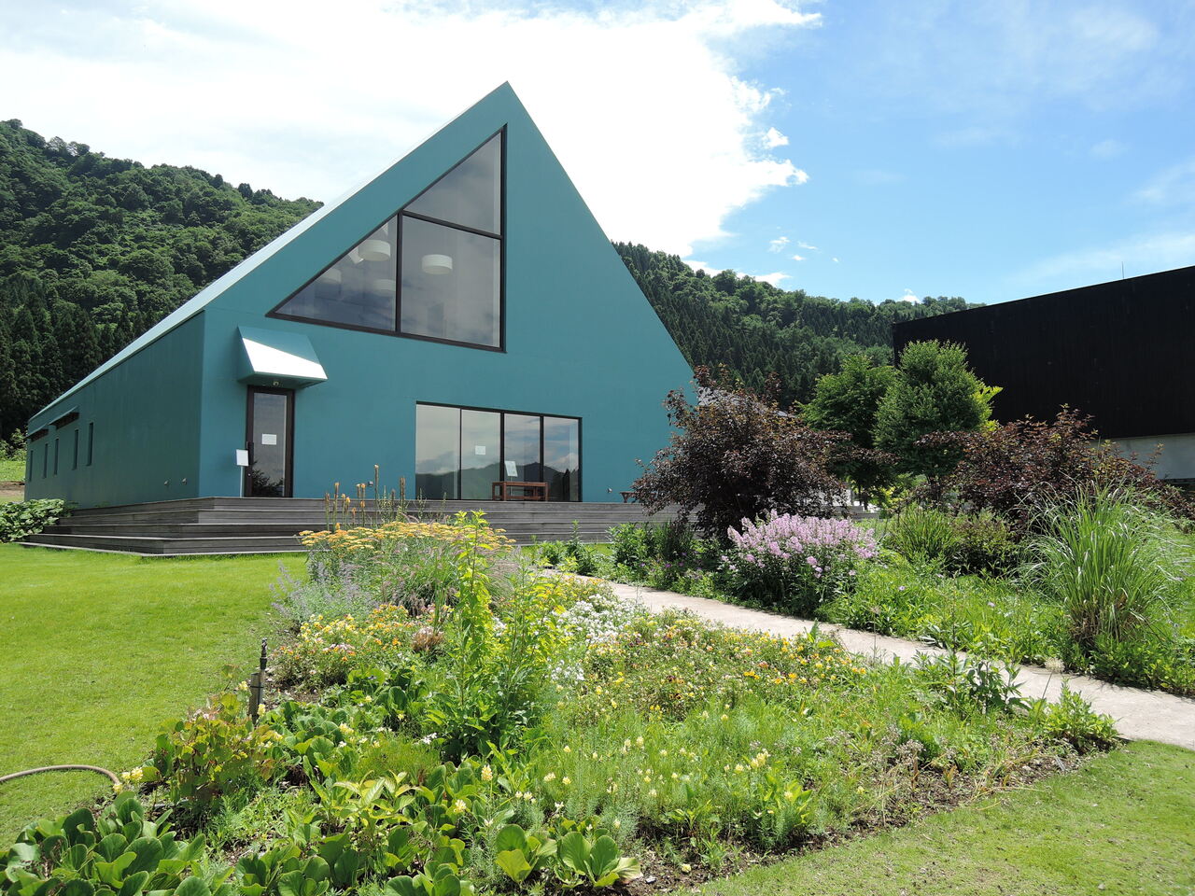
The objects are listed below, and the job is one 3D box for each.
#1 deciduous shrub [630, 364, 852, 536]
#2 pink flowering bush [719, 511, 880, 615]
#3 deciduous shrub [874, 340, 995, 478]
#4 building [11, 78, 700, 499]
[{"bbox_3d":[2.187,0.189,12.400,3.144,2.738,3.000,-2,-5,10],"label":"deciduous shrub"},{"bbox_3d":[2.049,1.159,8.400,1.526,0.992,1.300,-2,-5,13],"label":"pink flowering bush"},{"bbox_3d":[8.554,-0.651,21.000,2.984,4.040,2.950,-3,-5,22],"label":"deciduous shrub"},{"bbox_3d":[-10.097,-3.438,31.133,15.628,11.886,22.874,4,-7,-42],"label":"building"}]

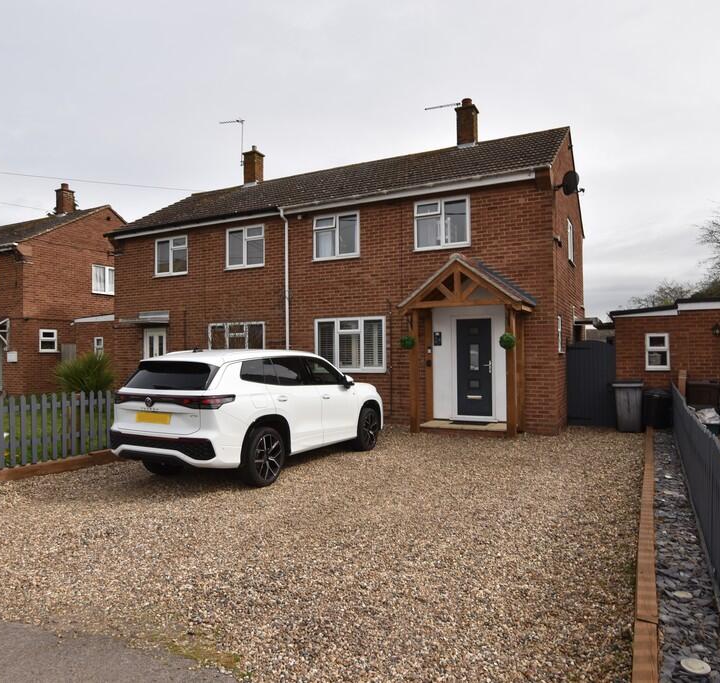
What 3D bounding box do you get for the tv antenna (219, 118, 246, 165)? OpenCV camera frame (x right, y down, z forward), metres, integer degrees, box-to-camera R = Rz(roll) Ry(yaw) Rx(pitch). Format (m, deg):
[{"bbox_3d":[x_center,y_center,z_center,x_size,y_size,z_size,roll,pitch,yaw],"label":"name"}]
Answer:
[{"bbox_3d":[-4.159,-6.536,17.858,0.950,1.500,0.400,-1,-2,18],"label":"tv antenna"}]

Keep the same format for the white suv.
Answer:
[{"bbox_3d":[-1.264,0.901,7.908,1.880,1.650,4.580,-1,-2,27],"label":"white suv"}]

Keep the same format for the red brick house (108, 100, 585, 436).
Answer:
[{"bbox_3d":[-0.356,-2.289,15.725,12.150,8.380,7.800,-1,-2,26],"label":"red brick house"}]

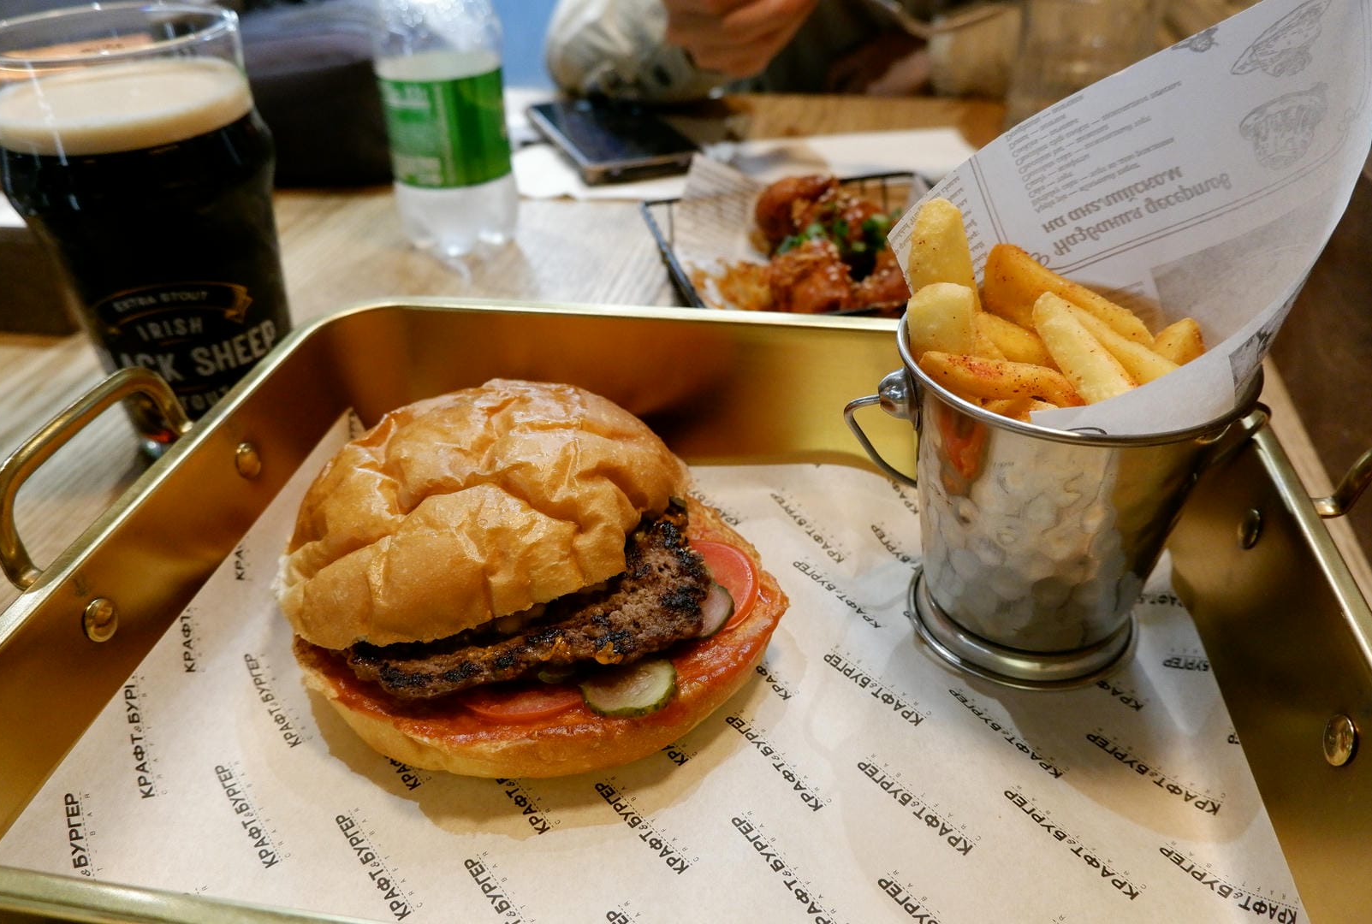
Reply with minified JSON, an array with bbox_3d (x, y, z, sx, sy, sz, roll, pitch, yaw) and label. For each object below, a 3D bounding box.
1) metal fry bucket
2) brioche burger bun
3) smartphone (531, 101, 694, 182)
[{"bbox_3d":[0.097,0.007,0.271,0.105,0.089,0.086,5,36,11],"label":"metal fry bucket"},{"bbox_3d":[-0.041,0.022,0.272,0.132,0.075,0.122,-3,35,0],"label":"brioche burger bun"},{"bbox_3d":[-0.053,-0.224,0.686,0.073,0.010,0.149,-13,36,-14],"label":"smartphone"}]

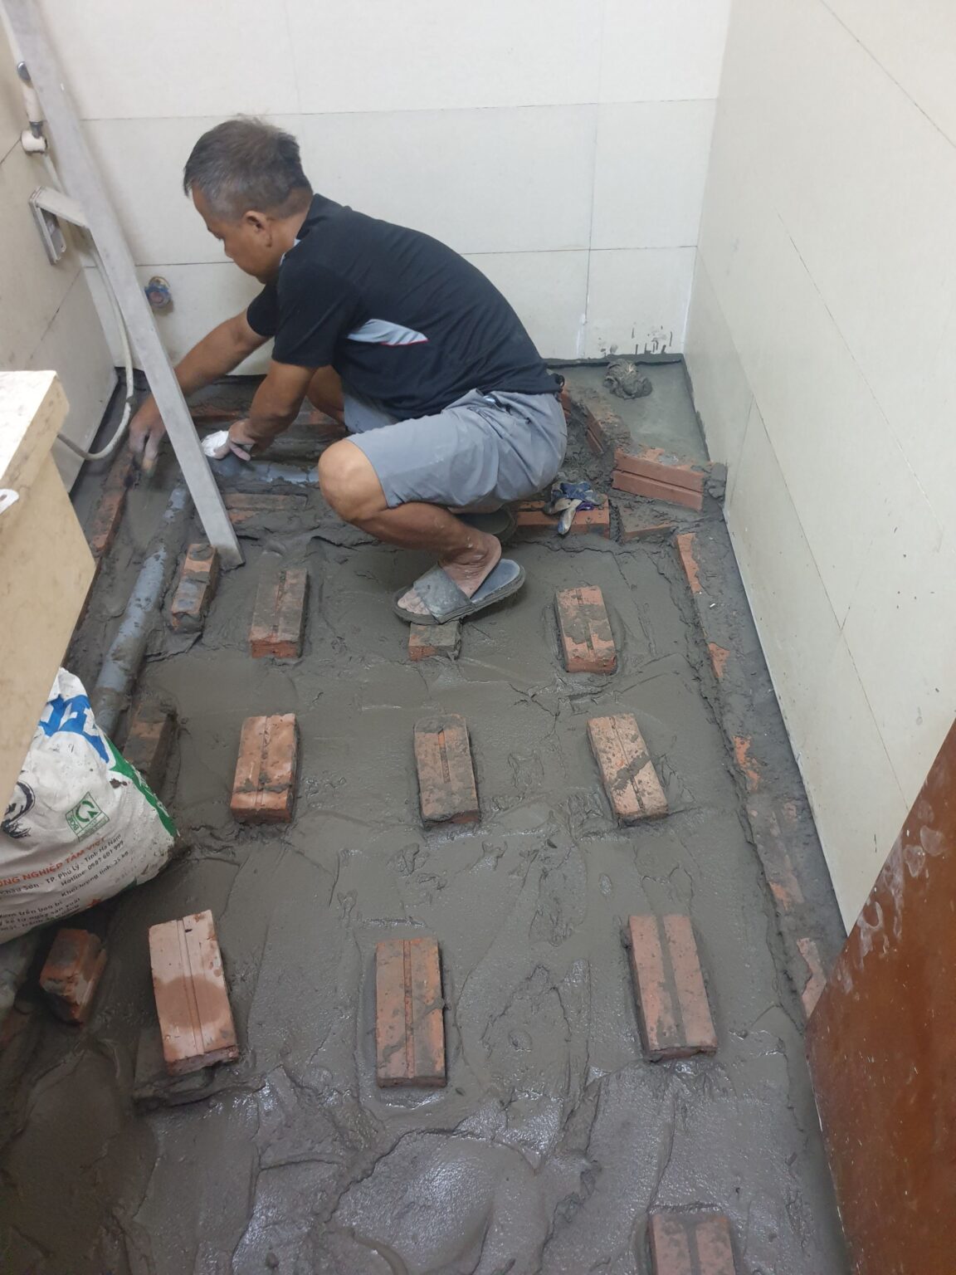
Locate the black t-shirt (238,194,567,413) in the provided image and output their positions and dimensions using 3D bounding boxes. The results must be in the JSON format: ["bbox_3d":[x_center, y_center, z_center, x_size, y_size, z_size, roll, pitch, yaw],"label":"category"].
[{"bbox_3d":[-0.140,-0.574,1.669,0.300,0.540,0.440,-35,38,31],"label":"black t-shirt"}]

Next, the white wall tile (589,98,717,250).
[{"bbox_3d":[0.362,-0.974,2.029,0.240,0.300,0.010,-2,47,1],"label":"white wall tile"}]

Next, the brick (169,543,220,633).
[{"bbox_3d":[-0.562,-0.087,1.937,0.053,0.091,0.197,-2,47,0],"label":"brick"}]

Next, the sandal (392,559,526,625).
[{"bbox_3d":[-0.037,-0.114,1.979,0.272,0.082,0.103,-23,50,-18],"label":"sandal"}]

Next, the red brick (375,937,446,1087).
[{"bbox_3d":[-0.102,0.569,1.450,0.096,0.057,0.209,-5,47,-2],"label":"red brick"}]

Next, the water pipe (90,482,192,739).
[{"bbox_3d":[-0.668,-0.090,1.947,0.060,0.060,0.740,-1,47,1],"label":"water pipe"}]

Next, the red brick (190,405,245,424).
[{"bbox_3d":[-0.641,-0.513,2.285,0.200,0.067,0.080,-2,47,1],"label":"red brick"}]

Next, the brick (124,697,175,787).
[{"bbox_3d":[-0.568,0.214,1.658,0.053,0.091,0.197,-1,47,1],"label":"brick"}]

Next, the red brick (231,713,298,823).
[{"bbox_3d":[-0.385,0.242,1.759,0.098,0.057,0.209,-4,47,-1],"label":"red brick"}]

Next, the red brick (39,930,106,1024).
[{"bbox_3d":[-0.623,0.510,1.472,0.057,0.090,0.110,-2,47,1],"label":"red brick"}]

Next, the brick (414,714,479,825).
[{"bbox_3d":[-0.058,0.247,1.745,0.096,0.057,0.210,-6,47,-3],"label":"brick"}]

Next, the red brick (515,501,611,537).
[{"bbox_3d":[0.185,-0.250,2.056,0.194,0.053,0.091,-2,47,1],"label":"red brick"}]

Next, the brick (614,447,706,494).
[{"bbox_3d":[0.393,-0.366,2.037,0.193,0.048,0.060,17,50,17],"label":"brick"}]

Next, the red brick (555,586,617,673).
[{"bbox_3d":[0.207,-0.013,1.881,0.091,0.053,0.197,-4,47,-1],"label":"red brick"}]

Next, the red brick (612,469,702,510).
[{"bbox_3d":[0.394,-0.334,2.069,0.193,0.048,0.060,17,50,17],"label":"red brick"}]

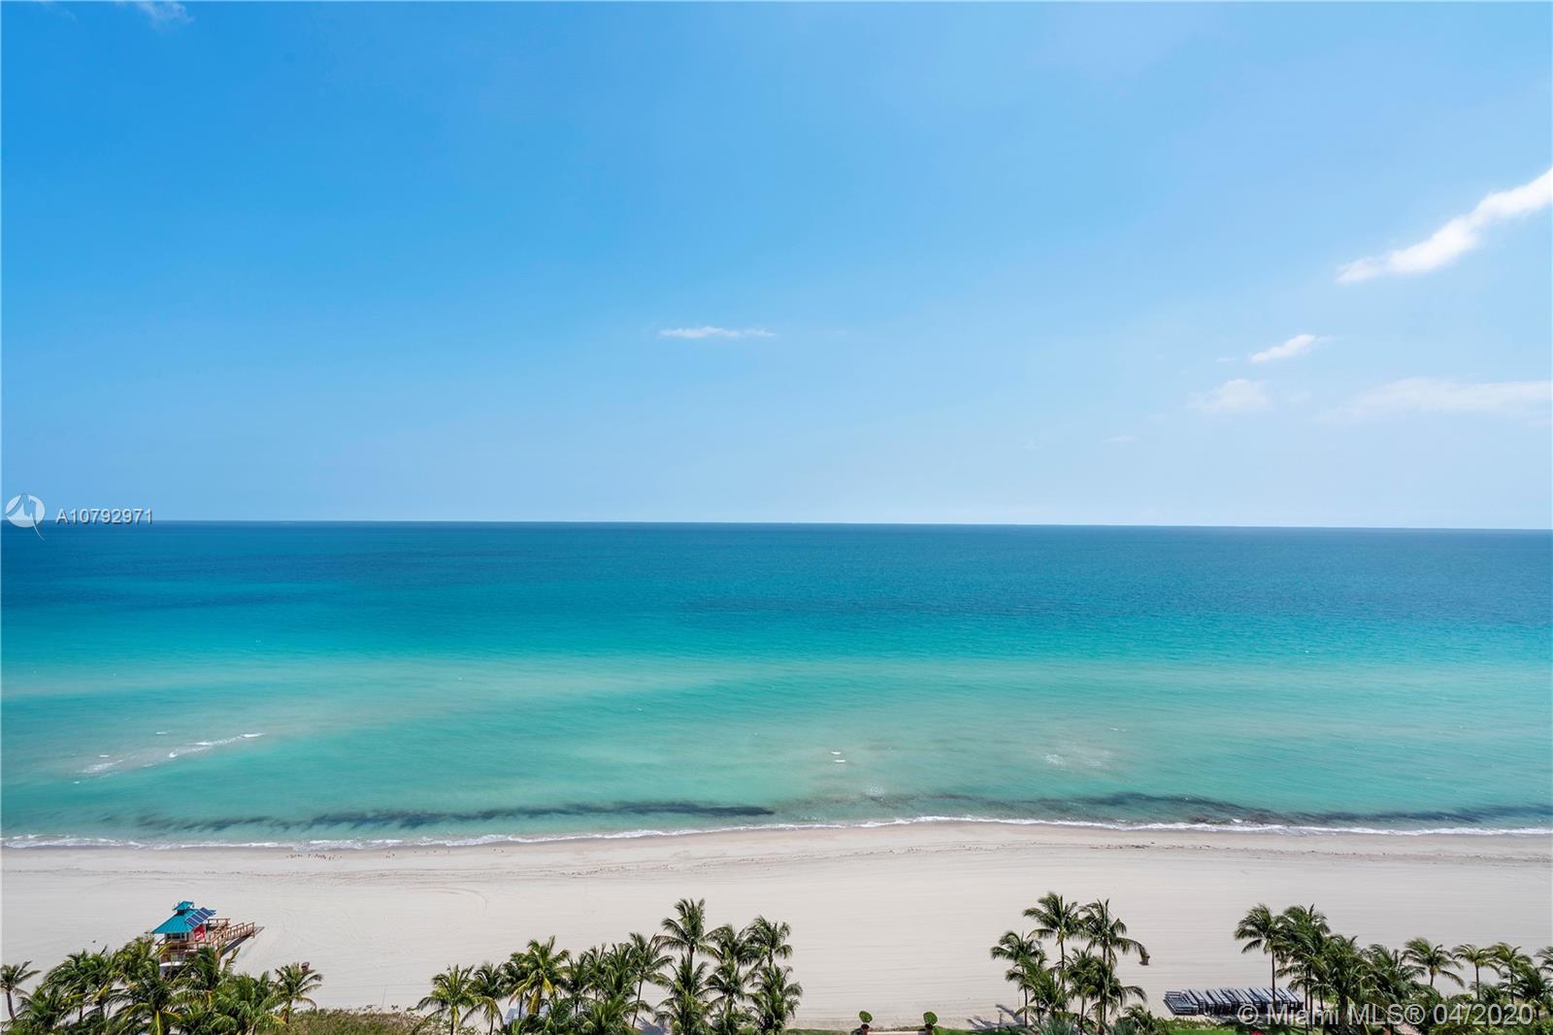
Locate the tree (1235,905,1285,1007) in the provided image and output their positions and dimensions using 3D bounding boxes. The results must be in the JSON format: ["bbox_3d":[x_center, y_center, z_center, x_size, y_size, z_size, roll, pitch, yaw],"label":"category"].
[{"bbox_3d":[47.440,43.560,67.210,5.200,10.600,5.000,0,-1,0],"label":"tree"}]

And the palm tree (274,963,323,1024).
[{"bbox_3d":[-45.720,45.690,65.950,4.900,6.260,4.900,0,0,0],"label":"palm tree"}]

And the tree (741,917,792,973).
[{"bbox_3d":[-0.850,43.930,66.910,4.970,10.200,4.970,0,0,0],"label":"tree"}]

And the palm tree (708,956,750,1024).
[{"bbox_3d":[-4.380,44.430,63.440,4.800,8.300,4.800,0,-1,0],"label":"palm tree"}]

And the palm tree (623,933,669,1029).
[{"bbox_3d":[-12.520,44.350,66.070,4.550,9.240,4.550,0,0,0],"label":"palm tree"}]

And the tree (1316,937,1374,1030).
[{"bbox_3d":[52.920,44.110,64.250,5.400,9.500,5.200,0,-1,0],"label":"tree"}]

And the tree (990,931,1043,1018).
[{"bbox_3d":[23.210,44.510,66.530,5.300,9.240,5.300,0,0,0],"label":"tree"}]

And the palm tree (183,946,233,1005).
[{"bbox_3d":[-55.180,45.180,67.000,4.980,7.200,4.980,0,0,0],"label":"palm tree"}]

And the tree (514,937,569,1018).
[{"bbox_3d":[-22.130,44.220,65.150,5.400,8.600,5.200,0,-1,0],"label":"tree"}]

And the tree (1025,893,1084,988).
[{"bbox_3d":[26.990,43.060,66.590,5.600,11.400,5.200,0,-1,0],"label":"tree"}]

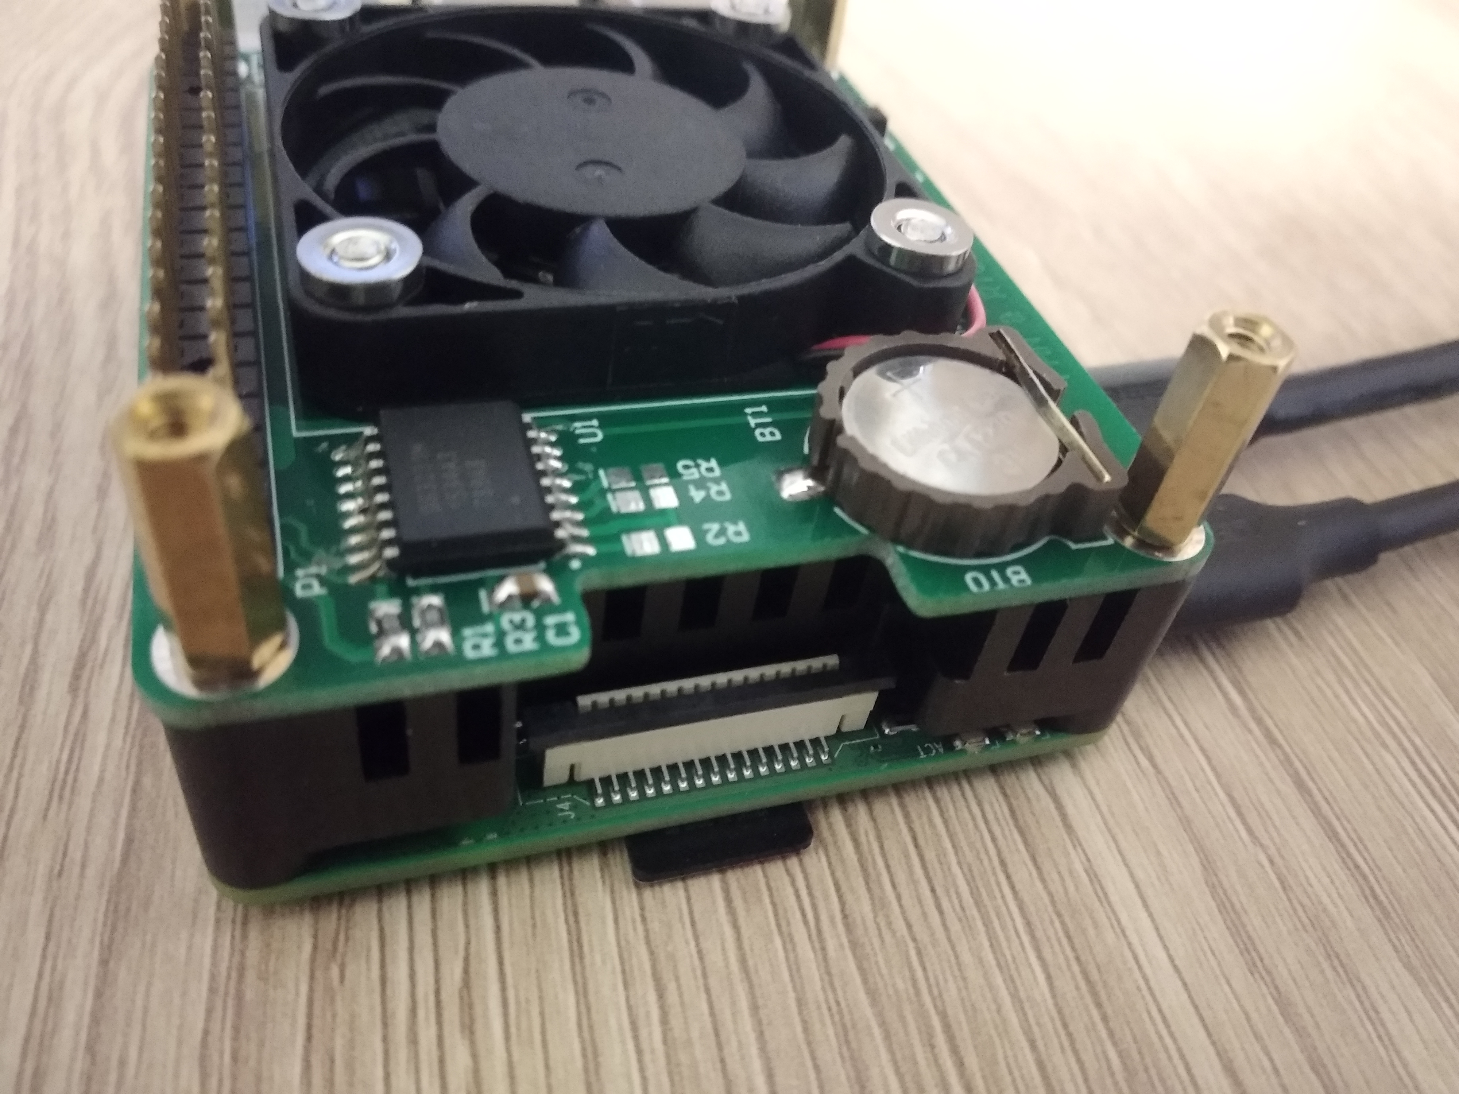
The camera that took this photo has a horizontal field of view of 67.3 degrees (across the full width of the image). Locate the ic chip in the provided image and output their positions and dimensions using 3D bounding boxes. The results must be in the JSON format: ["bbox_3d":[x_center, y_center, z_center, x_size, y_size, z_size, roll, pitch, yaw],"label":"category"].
[{"bbox_3d":[-0.014,-0.003,0.056,0.007,0.002,0.010,-7,48,-20],"label":"ic chip"}]

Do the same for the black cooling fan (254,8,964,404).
[{"bbox_3d":[-0.009,-0.026,0.076,0.040,0.007,0.040,-7,48,-20],"label":"black cooling fan"}]

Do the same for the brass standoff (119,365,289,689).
[{"bbox_3d":[-0.021,0.000,0.044,0.005,0.012,0.005,-7,48,-20],"label":"brass standoff"}]

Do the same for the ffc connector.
[{"bbox_3d":[-0.001,0.010,0.067,0.022,0.005,0.003,-7,48,-20],"label":"ffc connector"}]

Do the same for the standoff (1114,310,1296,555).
[{"bbox_3d":[0.026,-0.006,0.061,0.005,0.012,0.005,-7,48,-20],"label":"standoff"}]

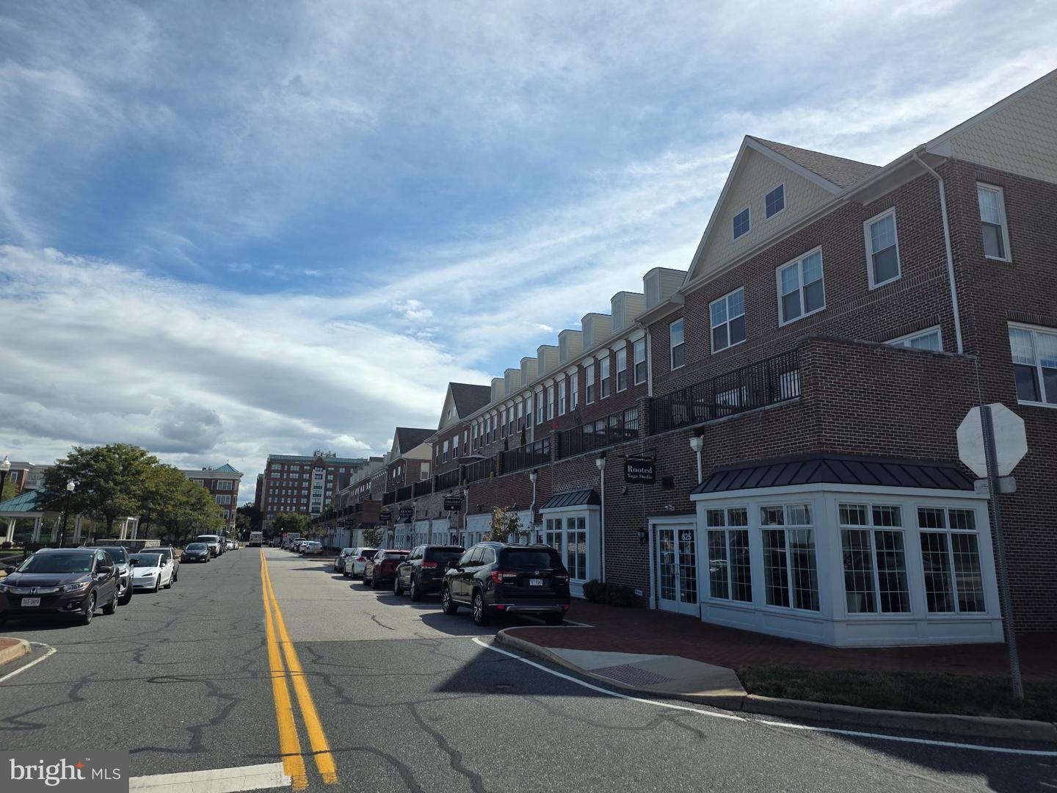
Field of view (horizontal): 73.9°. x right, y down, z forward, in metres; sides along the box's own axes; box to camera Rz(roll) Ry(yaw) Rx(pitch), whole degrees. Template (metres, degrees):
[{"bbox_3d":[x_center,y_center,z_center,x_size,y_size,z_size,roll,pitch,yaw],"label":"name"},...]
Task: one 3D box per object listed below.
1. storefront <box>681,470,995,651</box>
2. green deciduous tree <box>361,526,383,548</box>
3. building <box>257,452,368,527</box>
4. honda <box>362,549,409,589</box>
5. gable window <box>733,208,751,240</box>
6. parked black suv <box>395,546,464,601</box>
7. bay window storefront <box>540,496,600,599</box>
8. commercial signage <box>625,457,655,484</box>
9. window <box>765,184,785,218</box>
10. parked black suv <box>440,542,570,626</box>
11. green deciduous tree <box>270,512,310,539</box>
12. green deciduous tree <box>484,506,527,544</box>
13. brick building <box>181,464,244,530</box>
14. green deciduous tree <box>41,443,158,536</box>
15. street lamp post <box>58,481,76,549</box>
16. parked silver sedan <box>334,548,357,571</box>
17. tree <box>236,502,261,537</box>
[{"bbox_3d":[6.326,3.132,14.593,4.150,3.400,4.150,5,-13,-20],"label":"storefront"},{"bbox_3d":[-11.251,10.686,50.218,1.550,2.900,1.500,5,-13,-20],"label":"green deciduous tree"},{"bbox_3d":[-82.261,40.285,265.562,38.000,32.000,25.000,5,-13,-20],"label":"building"},{"bbox_3d":[-5.940,7.454,30.667,1.840,1.620,4.550,5,-13,-20],"label":"honda"},{"bbox_3d":[6.745,-5.445,22.189,0.110,0.800,0.840,5,-13,-20],"label":"gable window"},{"bbox_3d":[-3.188,5.962,24.014,1.940,1.760,4.820,5,-13,-20],"label":"parked black suv"},{"bbox_3d":[1.293,4.819,23.304,0.600,3.250,3.950,5,-13,-20],"label":"bay window storefront"},{"bbox_3d":[2.928,1.976,18.351,0.920,0.620,0.090,5,-13,-20],"label":"commercial signage"},{"bbox_3d":[7.291,-5.762,20.783,0.110,0.800,0.840,5,-13,-20],"label":"window"},{"bbox_3d":[-0.661,4.472,17.045,2.000,1.790,4.980,5,-13,-20],"label":"parked black suv"},{"bbox_3d":[-58.700,32.692,172.538,9.200,8.700,9.000,5,-13,-20],"label":"green deciduous tree"},{"bbox_3d":[-0.901,5.239,24.134,1.600,2.920,1.600,5,-13,-20],"label":"green deciduous tree"},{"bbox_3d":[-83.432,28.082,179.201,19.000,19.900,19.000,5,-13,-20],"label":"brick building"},{"bbox_3d":[-34.184,8.042,56.089,8.100,8.400,8.100,5,-13,-20],"label":"green deciduous tree"},{"bbox_3d":[-19.507,5.528,29.532,0.360,4.000,0.360,5,-13,-20],"label":"street lamp post"},{"bbox_3d":[-10.986,10.265,44.077,1.830,1.460,4.750,5,-13,-20],"label":"parked silver sedan"},{"bbox_3d":[-77.796,35.323,194.088,7.500,11.900,7.500,5,-13,-20],"label":"tree"}]

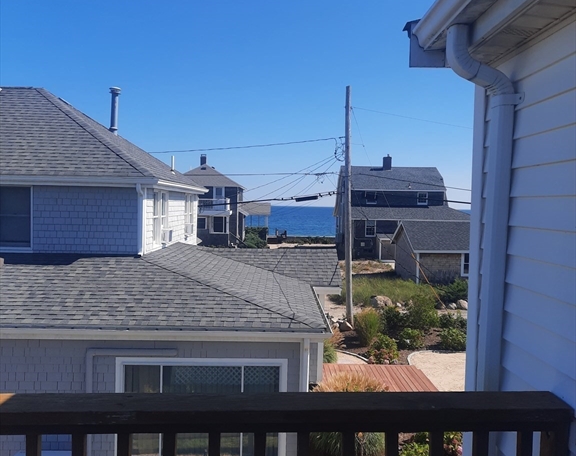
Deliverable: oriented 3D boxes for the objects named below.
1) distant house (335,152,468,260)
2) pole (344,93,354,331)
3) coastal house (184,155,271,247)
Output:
[{"bbox_3d":[11.600,-2.300,56.300,12.000,10.100,12.200,1,2,-1],"label":"distant house"},{"bbox_3d":[2.665,-0.973,24.000,0.290,10.350,0.290,-1,2,0],"label":"pole"},{"bbox_3d":[-7.000,-2.700,56.300,9.800,9.400,10.800,1,2,1],"label":"coastal house"}]

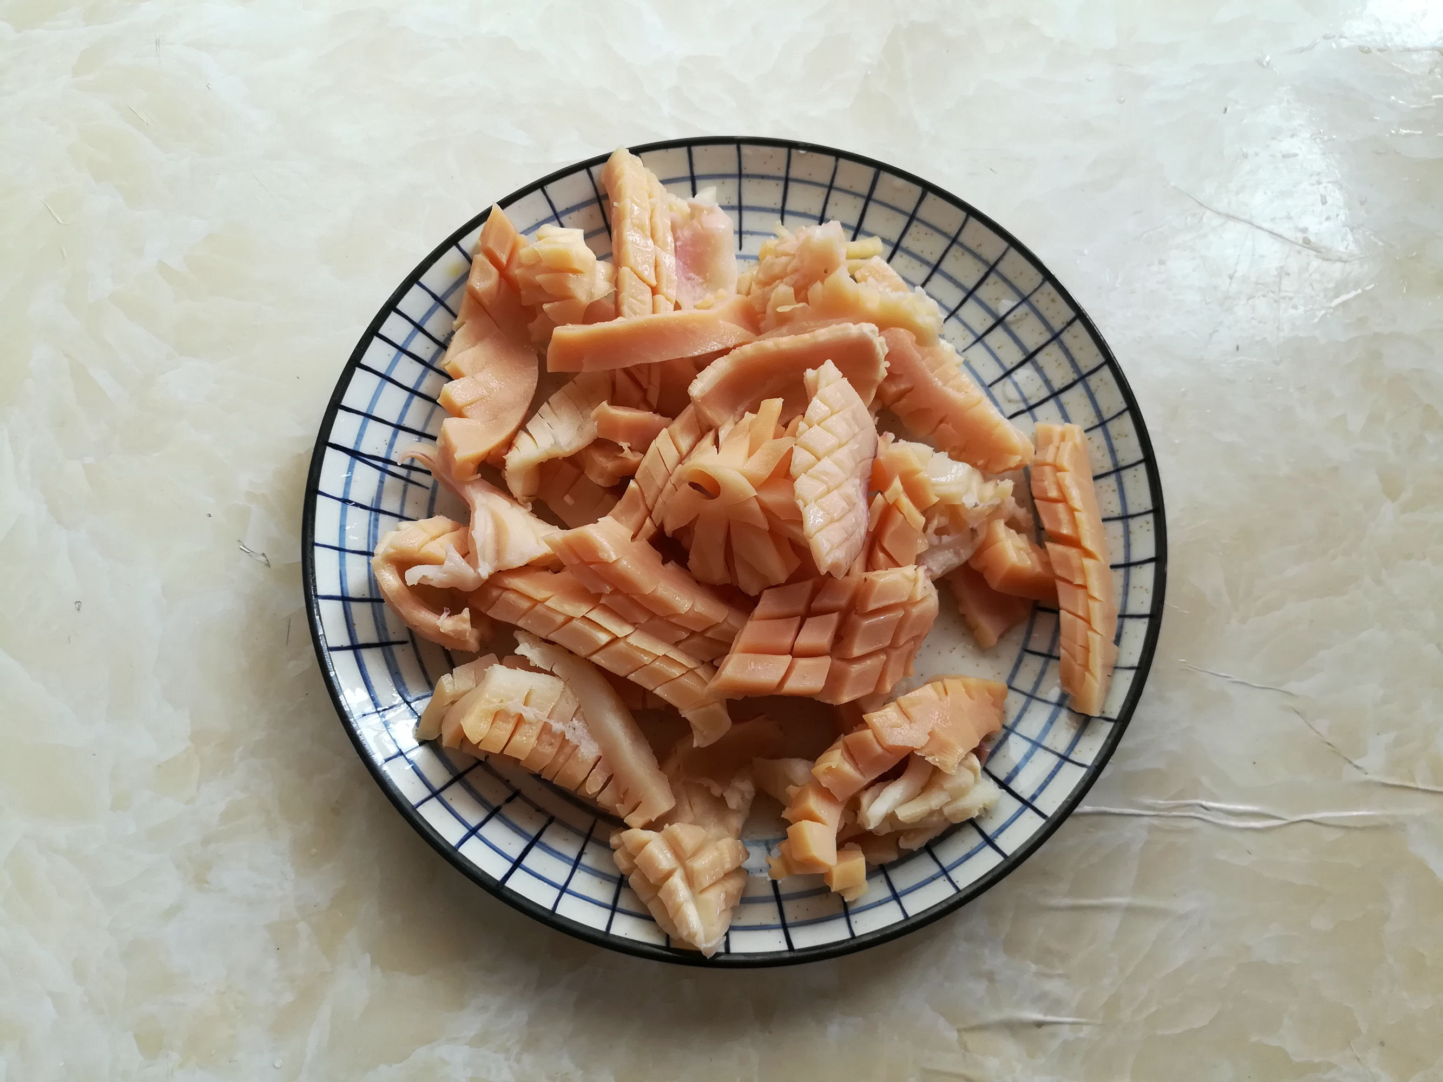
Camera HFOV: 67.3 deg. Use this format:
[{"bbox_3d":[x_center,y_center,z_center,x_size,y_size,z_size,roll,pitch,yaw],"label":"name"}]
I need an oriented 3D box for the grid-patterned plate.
[{"bbox_3d":[0.004,-0.004,0.274,0.205,0.032,0.205,0,75,-1],"label":"grid-patterned plate"}]

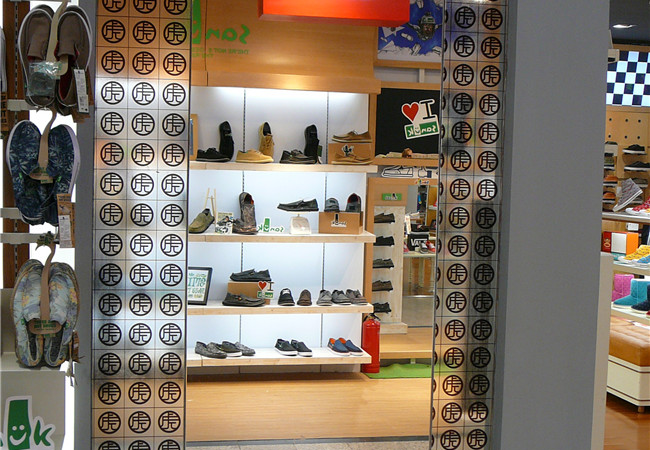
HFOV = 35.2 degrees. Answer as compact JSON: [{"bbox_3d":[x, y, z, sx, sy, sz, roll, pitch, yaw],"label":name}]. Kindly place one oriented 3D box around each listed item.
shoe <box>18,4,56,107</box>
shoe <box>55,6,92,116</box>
[{"bbox_3d":[-0.820,-0.477,2.930,0.102,0.285,0.105,-3,5,-23],"label":"shoe"},{"bbox_3d":[-0.717,-0.473,2.930,0.102,0.285,0.105,4,4,2],"label":"shoe"}]

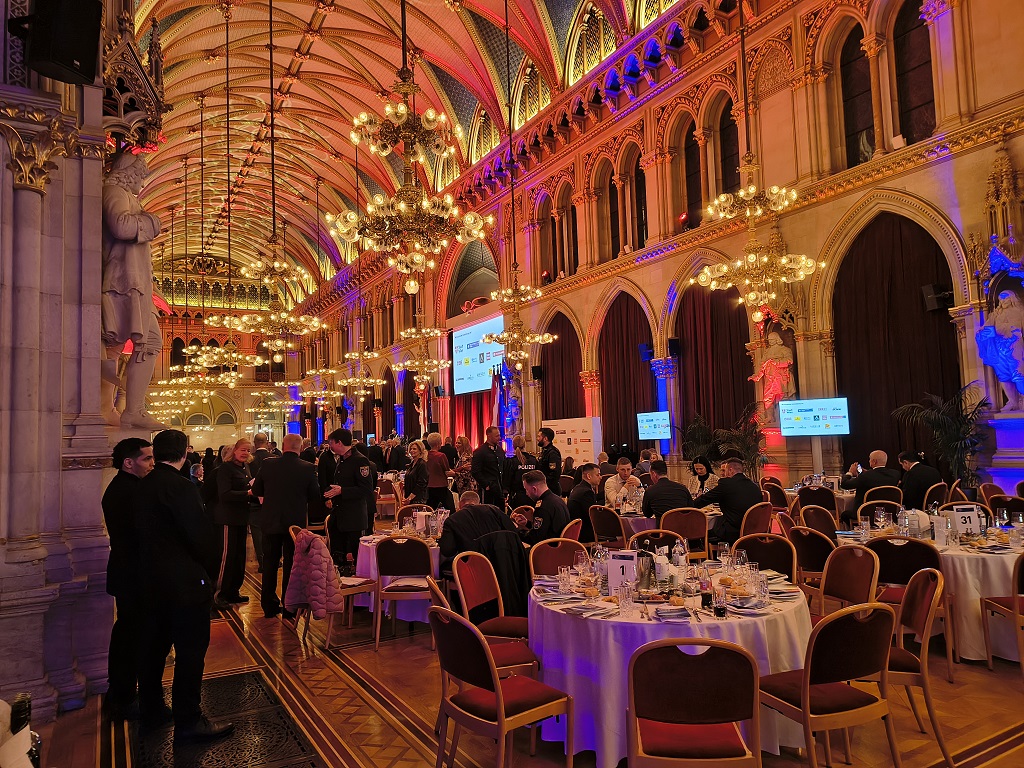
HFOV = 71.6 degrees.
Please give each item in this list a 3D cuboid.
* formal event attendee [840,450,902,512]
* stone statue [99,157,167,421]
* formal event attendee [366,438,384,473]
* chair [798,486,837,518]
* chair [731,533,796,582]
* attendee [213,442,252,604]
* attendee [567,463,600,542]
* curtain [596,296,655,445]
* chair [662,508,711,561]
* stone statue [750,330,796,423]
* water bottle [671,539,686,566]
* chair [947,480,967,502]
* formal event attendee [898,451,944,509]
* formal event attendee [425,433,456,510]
[{"bbox_3d":[4.429,1.472,8.684,0.580,1.290,0.800,2,-5,-38],"label":"formal event attendee"},{"bbox_3d":[-2.910,-0.725,5.400,0.620,2.127,0.720,0,-5,-29],"label":"stone statue"},{"bbox_3d":[-3.833,2.449,20.084,0.520,1.770,0.360,-4,-5,25],"label":"formal event attendee"},{"bbox_3d":[4.071,1.795,9.404,0.460,0.900,0.530,-4,-5,22],"label":"chair"},{"bbox_3d":[1.597,1.470,4.739,0.570,0.880,0.490,2,-6,-45],"label":"chair"},{"bbox_3d":[-2.916,1.428,7.418,0.380,1.713,0.480,-2,-4,6],"label":"attendee"},{"bbox_3d":[0.908,1.482,7.456,0.800,1.300,0.520,0,-5,-22],"label":"attendee"},{"bbox_3d":[3.965,-0.213,24.729,0.300,5.950,3.100,0,-5,-30],"label":"curtain"},{"bbox_3d":[1.755,1.712,7.306,0.460,0.900,0.530,-2,-4,2],"label":"chair"},{"bbox_3d":[6.655,-0.169,18.142,0.720,2.320,1.100,1,-5,-30],"label":"stone statue"},{"bbox_3d":[1.019,1.081,4.361,0.086,0.260,0.086,-2,-4,0],"label":"water bottle"},{"bbox_3d":[5.475,1.656,8.838,0.570,0.880,0.490,-4,-5,30],"label":"chair"},{"bbox_3d":[4.755,1.435,8.497,0.540,1.270,0.800,2,-6,-41],"label":"formal event attendee"},{"bbox_3d":[-0.972,1.515,9.716,0.500,1.700,0.420,-5,-6,40],"label":"formal event attendee"}]

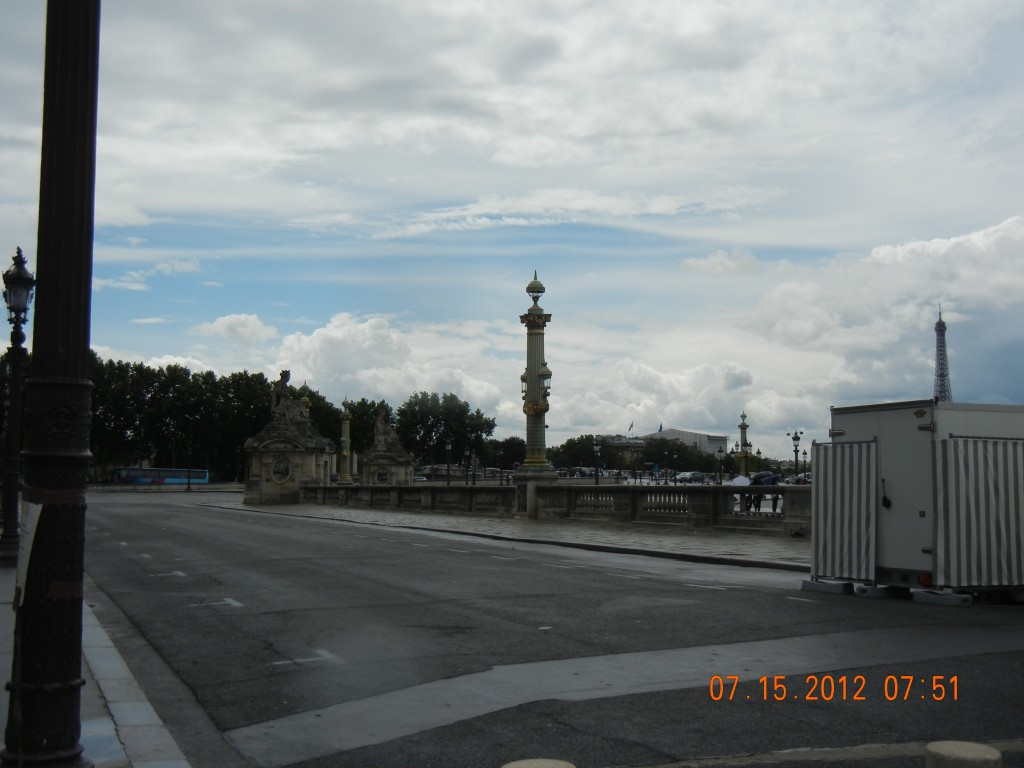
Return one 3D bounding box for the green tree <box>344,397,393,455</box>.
[{"bbox_3d":[-25.480,10.623,204.854,11.500,16.860,11.000,0,-5,0],"label":"green tree"}]

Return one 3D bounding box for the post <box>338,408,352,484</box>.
[{"bbox_3d":[-17.400,6.065,120.932,1.550,8.900,1.550,0,-5,3],"label":"post"}]

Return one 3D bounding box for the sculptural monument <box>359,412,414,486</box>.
[{"bbox_3d":[-14.869,8.492,137.784,5.800,10.310,5.800,0,-5,3],"label":"sculptural monument"}]

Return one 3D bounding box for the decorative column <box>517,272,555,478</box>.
[{"bbox_3d":[1.045,-0.405,50.227,1.600,9.050,1.600,0,-5,3],"label":"decorative column"}]

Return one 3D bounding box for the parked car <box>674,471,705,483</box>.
[{"bbox_3d":[24.537,12.856,159.486,4.400,1.650,1.800,4,-7,-41],"label":"parked car"}]

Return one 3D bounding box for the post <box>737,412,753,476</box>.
[{"bbox_3d":[31.213,8.078,154.886,1.700,8.790,1.700,0,-5,3],"label":"post"}]

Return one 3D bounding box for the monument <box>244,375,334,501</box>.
[{"bbox_3d":[-17.659,4.219,91.983,5.800,10.560,5.800,0,-5,3],"label":"monument"}]

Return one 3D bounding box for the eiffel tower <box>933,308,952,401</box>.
[{"bbox_3d":[762.100,16.400,2038.100,125.000,326.000,125.000,0,-5,-4],"label":"eiffel tower"}]

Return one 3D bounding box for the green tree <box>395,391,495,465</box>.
[{"bbox_3d":[-11.988,10.089,204.901,17.000,17.930,14.000,0,-5,0],"label":"green tree"}]

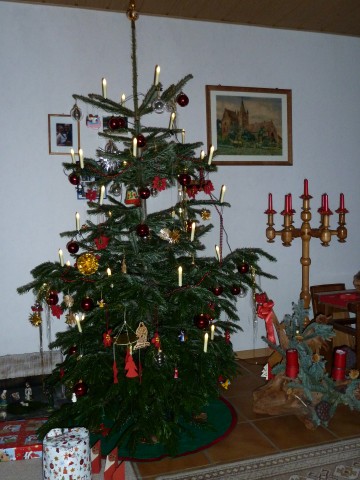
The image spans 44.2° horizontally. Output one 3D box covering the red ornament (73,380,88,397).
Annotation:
[{"bbox_3d":[-0.468,0.709,2.100,0.060,0.066,0.060,-2,3,-15],"label":"red ornament"}]

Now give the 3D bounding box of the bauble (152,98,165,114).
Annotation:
[{"bbox_3d":[-0.108,-0.678,2.260,0.060,0.069,0.060,-2,3,-15],"label":"bauble"}]

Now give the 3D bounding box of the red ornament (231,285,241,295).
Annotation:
[{"bbox_3d":[0.338,0.301,2.700,0.060,0.064,0.060,-1,3,7],"label":"red ornament"}]

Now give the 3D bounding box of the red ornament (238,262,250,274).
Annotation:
[{"bbox_3d":[0.348,0.153,2.430,0.060,0.064,0.060,-1,3,8],"label":"red ornament"}]

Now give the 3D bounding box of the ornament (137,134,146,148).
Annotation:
[{"bbox_3d":[-0.194,-0.483,2.160,0.061,0.065,0.061,-2,3,-5],"label":"ornament"}]

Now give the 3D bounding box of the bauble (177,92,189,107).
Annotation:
[{"bbox_3d":[0.015,-0.703,2.230,0.061,0.065,0.061,-2,3,1],"label":"bauble"}]

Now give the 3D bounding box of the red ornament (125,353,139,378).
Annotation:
[{"bbox_3d":[-0.205,0.532,1.880,0.057,0.105,0.016,-2,4,-5],"label":"red ornament"}]

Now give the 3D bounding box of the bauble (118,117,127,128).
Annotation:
[{"bbox_3d":[-0.346,-0.686,2.600,0.060,0.066,0.060,-2,3,-15],"label":"bauble"}]

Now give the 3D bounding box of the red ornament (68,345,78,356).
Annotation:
[{"bbox_3d":[-0.586,0.614,2.450,0.060,0.066,0.060,-2,3,-15],"label":"red ornament"}]

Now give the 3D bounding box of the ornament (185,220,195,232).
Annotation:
[{"bbox_3d":[0.056,-0.071,2.400,0.060,0.064,0.060,-2,3,1],"label":"ornament"}]

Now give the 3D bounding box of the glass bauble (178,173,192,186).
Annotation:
[{"bbox_3d":[0.019,-0.280,2.060,0.060,0.066,0.060,-2,3,-15],"label":"glass bauble"}]

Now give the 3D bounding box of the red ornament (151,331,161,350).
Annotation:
[{"bbox_3d":[-0.105,0.430,1.900,0.028,0.077,0.074,1,4,41],"label":"red ornament"}]

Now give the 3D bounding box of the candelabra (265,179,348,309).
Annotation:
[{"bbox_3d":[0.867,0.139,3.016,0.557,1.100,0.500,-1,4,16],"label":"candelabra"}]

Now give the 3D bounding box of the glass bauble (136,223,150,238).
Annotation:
[{"bbox_3d":[-0.178,-0.048,2.130,0.061,0.065,0.061,-2,3,-5],"label":"glass bauble"}]

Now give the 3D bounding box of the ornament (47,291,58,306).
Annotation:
[{"bbox_3d":[-0.651,0.303,2.270,0.061,0.064,0.061,-3,4,-16],"label":"ornament"}]

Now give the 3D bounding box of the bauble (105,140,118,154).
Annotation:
[{"bbox_3d":[-0.356,-0.481,2.320,0.063,0.078,0.063,-2,4,-8],"label":"bauble"}]

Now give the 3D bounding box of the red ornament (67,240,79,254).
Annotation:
[{"bbox_3d":[-0.550,0.040,2.290,0.060,0.066,0.060,-2,3,-15],"label":"red ornament"}]

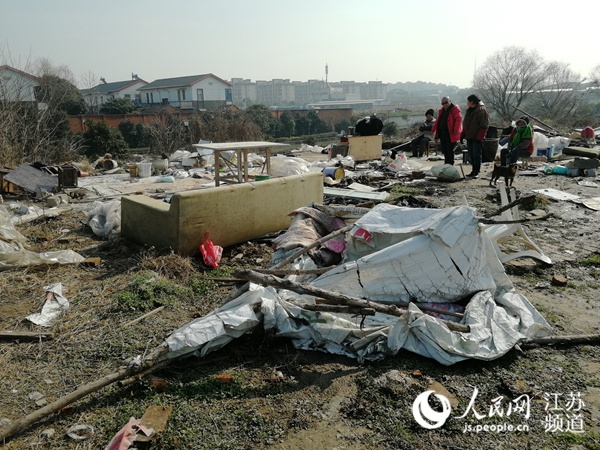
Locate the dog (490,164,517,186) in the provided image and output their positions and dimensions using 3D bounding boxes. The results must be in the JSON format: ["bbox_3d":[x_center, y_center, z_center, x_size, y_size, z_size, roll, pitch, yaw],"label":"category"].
[{"bbox_3d":[3.825,-0.953,8.807,0.530,0.420,0.170,5,15,17],"label":"dog"}]

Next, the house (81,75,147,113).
[{"bbox_3d":[-34.048,-23.510,89.992,16.000,8.800,9.500,14,19,41],"label":"house"}]

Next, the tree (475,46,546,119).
[{"bbox_3d":[17.168,-11.450,38.347,6.000,5.970,5.600,0,15,0],"label":"tree"}]

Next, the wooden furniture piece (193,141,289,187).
[{"bbox_3d":[-1.137,-1.219,9.397,1.500,0.750,0.950,-9,17,-29],"label":"wooden furniture piece"}]

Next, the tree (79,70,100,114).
[{"bbox_3d":[-31.065,-19.019,69.446,2.900,7.250,2.900,0,15,0],"label":"tree"}]

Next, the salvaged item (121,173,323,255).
[{"bbox_3d":[-0.827,-0.255,5.570,1.042,0.627,2.206,13,18,38],"label":"salvaged item"}]

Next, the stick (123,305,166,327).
[{"bbox_3d":[-1.190,0.685,3.610,0.028,0.028,0.440,9,17,30],"label":"stick"}]

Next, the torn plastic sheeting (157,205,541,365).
[{"bbox_3d":[0.450,0.332,3.791,2.600,0.620,1.900,-1,15,-3],"label":"torn plastic sheeting"}]

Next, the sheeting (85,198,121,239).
[{"bbox_3d":[-2.105,-0.073,5.319,0.460,0.310,0.420,1,14,0],"label":"sheeting"}]

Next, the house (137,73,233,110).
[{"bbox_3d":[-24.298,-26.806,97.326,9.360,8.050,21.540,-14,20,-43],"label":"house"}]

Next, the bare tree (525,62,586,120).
[{"bbox_3d":[18.562,-9.662,34.000,4.300,4.200,4.000,9,16,28],"label":"bare tree"}]

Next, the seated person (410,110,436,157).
[{"bbox_3d":[3.588,-2.661,13.744,0.580,1.280,0.800,9,16,29],"label":"seated person"}]

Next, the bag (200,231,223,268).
[{"bbox_3d":[-0.813,0.202,4.304,0.210,0.310,0.150,-9,17,-33],"label":"bag"}]

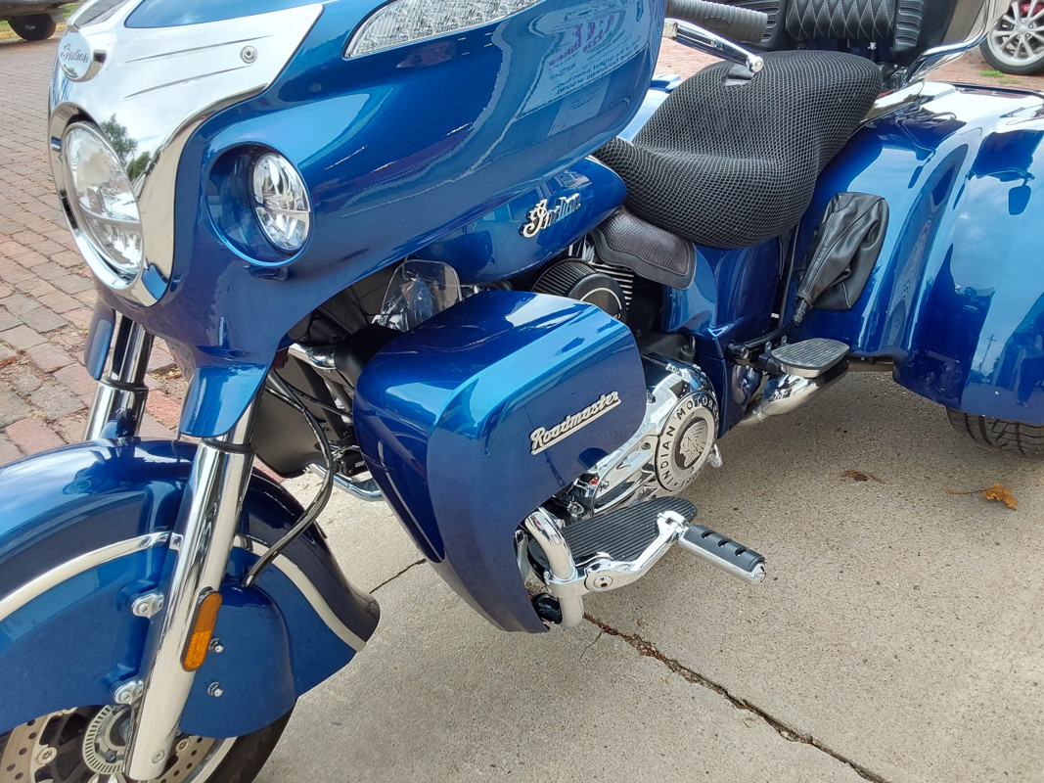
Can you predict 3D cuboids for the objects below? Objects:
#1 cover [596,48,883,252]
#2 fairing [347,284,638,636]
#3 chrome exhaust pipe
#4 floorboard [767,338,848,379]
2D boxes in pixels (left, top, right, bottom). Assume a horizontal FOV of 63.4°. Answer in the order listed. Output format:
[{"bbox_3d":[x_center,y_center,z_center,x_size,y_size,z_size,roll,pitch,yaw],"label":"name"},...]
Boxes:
[{"bbox_3d":[0.402,-0.509,1.744,0.720,0.290,0.410,-29,36,-36],"label":"cover"},{"bbox_3d":[-0.026,0.106,1.149,0.350,0.415,0.240,-29,36,-36],"label":"fairing"},{"bbox_3d":[0.587,-0.001,1.781,0.350,0.088,0.085,-22,32,-34],"label":"chrome exhaust pipe"},{"bbox_3d":[0.575,-0.071,1.697,0.170,0.037,0.115,-23,32,-39],"label":"floorboard"}]

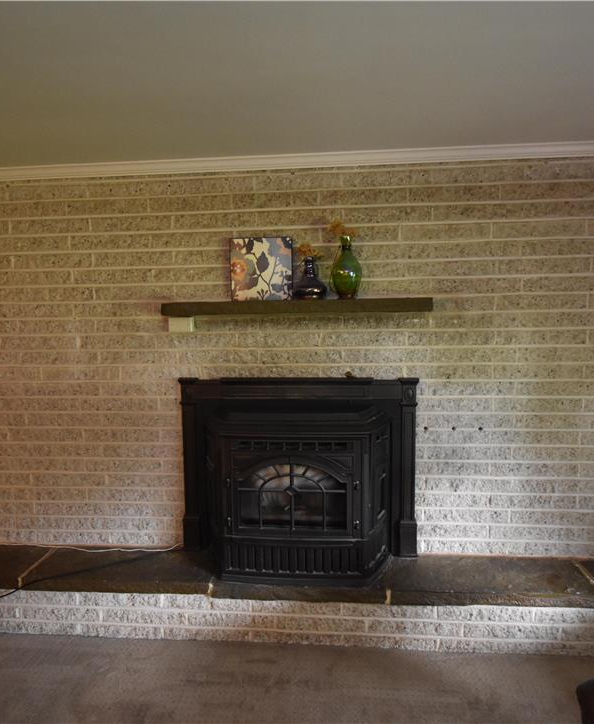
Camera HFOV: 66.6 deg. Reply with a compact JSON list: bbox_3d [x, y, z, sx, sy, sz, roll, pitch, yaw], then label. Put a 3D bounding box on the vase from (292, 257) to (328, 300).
[{"bbox_3d":[0.059,-0.372,2.023,0.157,0.192,0.157,0,7,5],"label":"vase"}]

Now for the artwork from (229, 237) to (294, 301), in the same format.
[{"bbox_3d":[-0.161,-0.422,2.070,0.285,0.288,0.040,0,7,5],"label":"artwork"}]

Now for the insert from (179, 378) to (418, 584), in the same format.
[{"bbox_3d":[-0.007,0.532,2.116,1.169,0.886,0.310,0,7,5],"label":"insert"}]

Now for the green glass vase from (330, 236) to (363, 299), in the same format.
[{"bbox_3d":[0.222,-0.414,2.005,0.135,0.275,0.135,0,7,5],"label":"green glass vase"}]

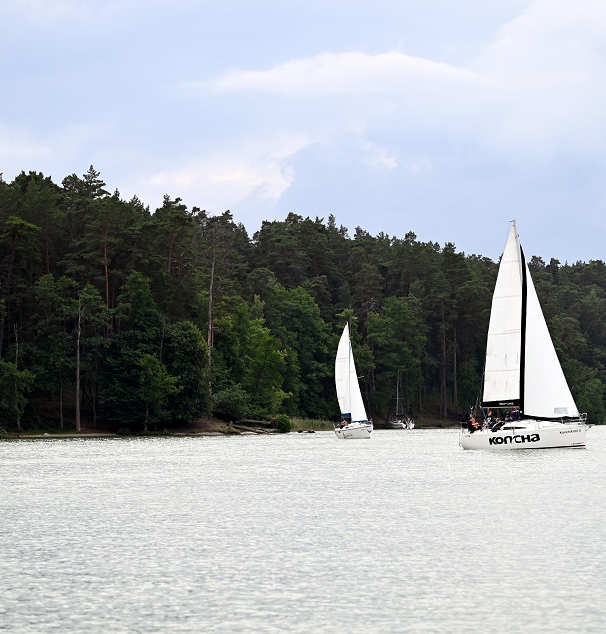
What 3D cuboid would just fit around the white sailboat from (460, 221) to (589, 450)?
[{"bbox_3d":[13.155,1.118,174.000,9.500,13.400,3.200,-2,2,44],"label":"white sailboat"}]

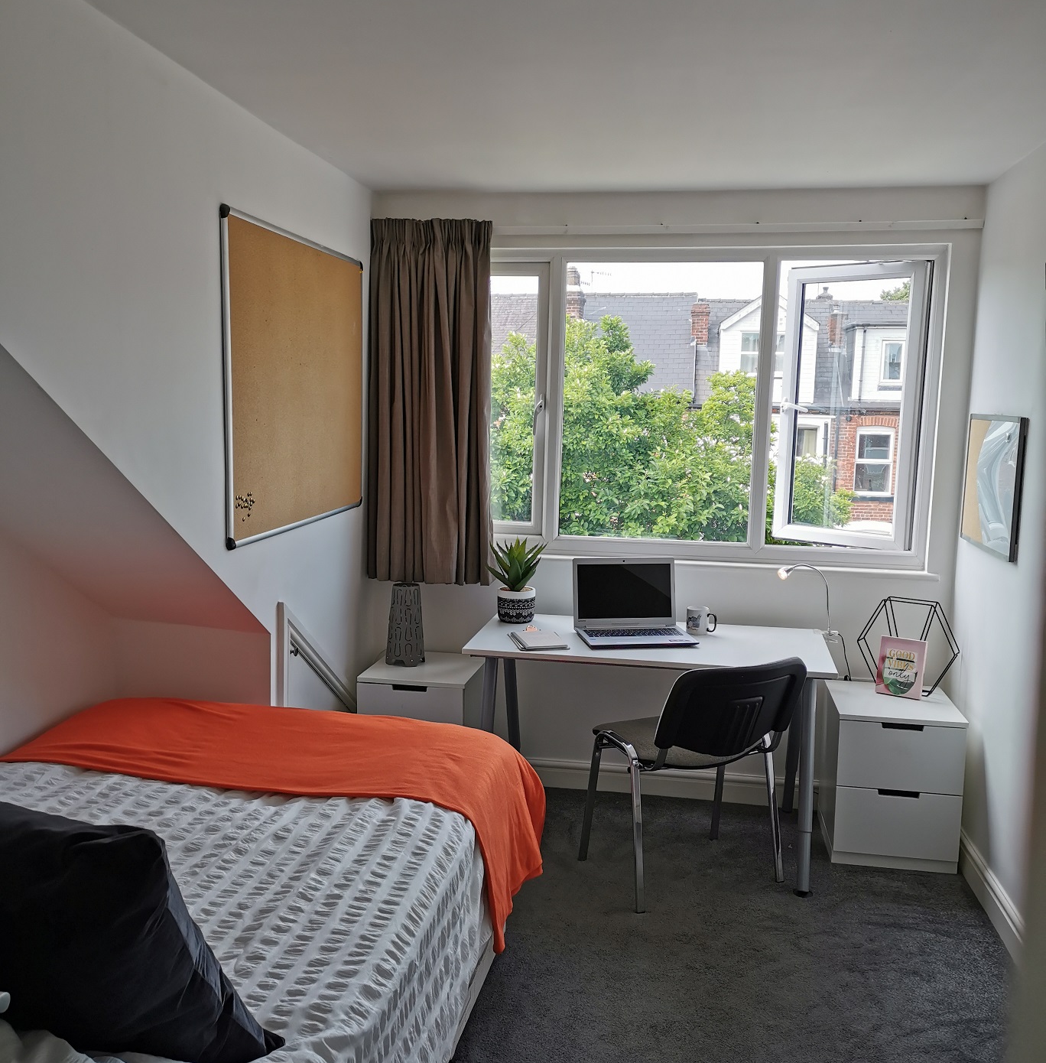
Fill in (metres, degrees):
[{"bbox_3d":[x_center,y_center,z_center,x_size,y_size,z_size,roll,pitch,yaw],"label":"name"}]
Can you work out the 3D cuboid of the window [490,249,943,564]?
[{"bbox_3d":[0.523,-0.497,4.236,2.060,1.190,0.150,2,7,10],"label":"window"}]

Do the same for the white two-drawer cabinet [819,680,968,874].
[{"bbox_3d":[1.316,0.863,3.935,0.405,0.536,0.470,2,7,9],"label":"white two-drawer cabinet"}]

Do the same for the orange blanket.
[{"bbox_3d":[-0.696,0.858,3.193,1.440,0.515,0.840,2,7,10],"label":"orange blanket"}]

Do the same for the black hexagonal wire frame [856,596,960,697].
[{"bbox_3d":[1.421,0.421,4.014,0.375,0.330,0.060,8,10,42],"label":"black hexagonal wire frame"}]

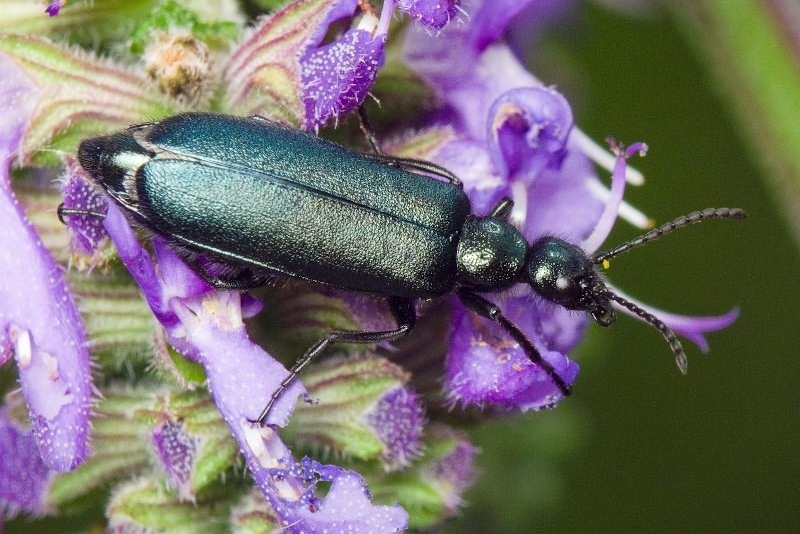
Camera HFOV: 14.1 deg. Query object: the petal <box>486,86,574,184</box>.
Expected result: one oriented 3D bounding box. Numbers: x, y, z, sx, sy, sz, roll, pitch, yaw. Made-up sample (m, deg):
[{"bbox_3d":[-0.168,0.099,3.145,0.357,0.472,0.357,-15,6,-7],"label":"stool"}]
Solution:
[{"bbox_3d":[0.003,-0.003,0.086,0.002,0.002,0.002,-1,23,-9],"label":"petal"}]

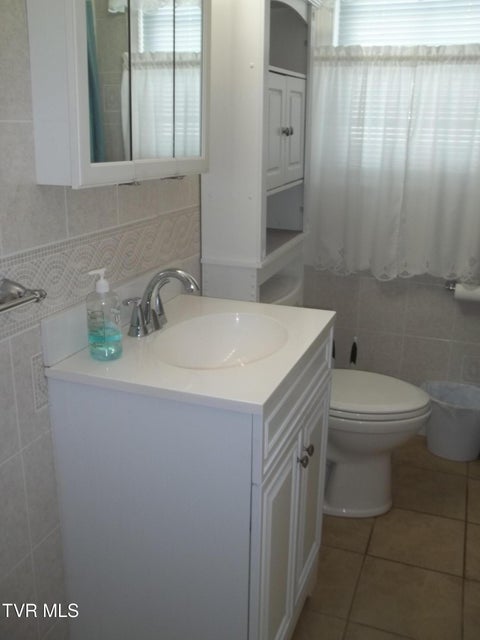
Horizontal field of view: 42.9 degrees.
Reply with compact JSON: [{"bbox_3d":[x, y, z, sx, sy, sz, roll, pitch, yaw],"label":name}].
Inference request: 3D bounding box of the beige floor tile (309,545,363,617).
[{"bbox_3d":[0.216,0.795,1.911,0.303,0.010,0.303,7,18,19],"label":"beige floor tile"}]

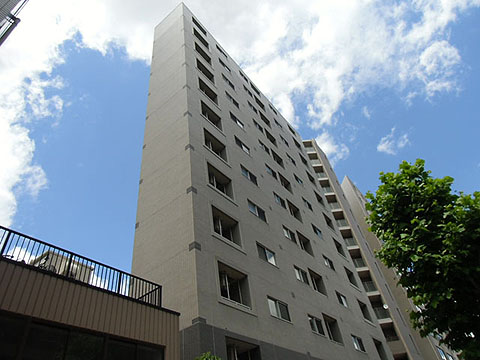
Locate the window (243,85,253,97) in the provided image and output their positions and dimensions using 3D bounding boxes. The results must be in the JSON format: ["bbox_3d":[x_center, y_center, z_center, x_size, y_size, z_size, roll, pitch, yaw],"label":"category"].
[{"bbox_3d":[0.774,-9.041,34.024,0.180,0.863,1.367,-33,-48,22],"label":"window"}]

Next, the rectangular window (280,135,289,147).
[{"bbox_3d":[4.708,-3.906,34.822,0.150,0.847,1.650,-33,-48,22],"label":"rectangular window"}]

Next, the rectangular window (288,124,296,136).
[{"bbox_3d":[6.537,-6.341,42.544,0.250,1.571,1.324,-33,-48,22],"label":"rectangular window"}]

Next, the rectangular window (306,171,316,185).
[{"bbox_3d":[7.714,0.013,35.992,0.300,1.320,1.779,-33,-48,22],"label":"rectangular window"}]

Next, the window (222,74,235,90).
[{"bbox_3d":[-1.076,-8.683,29.614,0.180,0.846,1.581,-33,-48,22],"label":"window"}]

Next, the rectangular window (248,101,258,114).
[{"bbox_3d":[1.186,-6.910,31.946,0.180,0.863,1.367,-33,-48,22],"label":"rectangular window"}]

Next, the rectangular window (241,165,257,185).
[{"bbox_3d":[0.547,-0.282,21.421,0.180,0.846,1.581,-33,-48,22],"label":"rectangular window"}]

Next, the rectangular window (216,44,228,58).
[{"bbox_3d":[-1.882,-12.853,33.680,0.180,0.846,1.581,-33,-48,22],"label":"rectangular window"}]

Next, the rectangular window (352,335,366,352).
[{"bbox_3d":[7.524,10.485,21.278,0.180,0.860,1.336,-33,-48,22],"label":"rectangular window"}]

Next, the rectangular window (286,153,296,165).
[{"bbox_3d":[5.102,-1.858,32.850,0.150,0.847,1.650,-33,-48,22],"label":"rectangular window"}]

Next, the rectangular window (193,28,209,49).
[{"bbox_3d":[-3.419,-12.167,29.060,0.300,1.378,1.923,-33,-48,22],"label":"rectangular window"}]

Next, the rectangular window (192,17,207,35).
[{"bbox_3d":[-3.917,-14.534,31.768,0.250,1.561,1.867,-33,-48,22],"label":"rectangular window"}]

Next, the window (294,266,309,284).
[{"bbox_3d":[3.615,5.661,19.686,0.180,0.863,1.367,-33,-48,22],"label":"window"}]

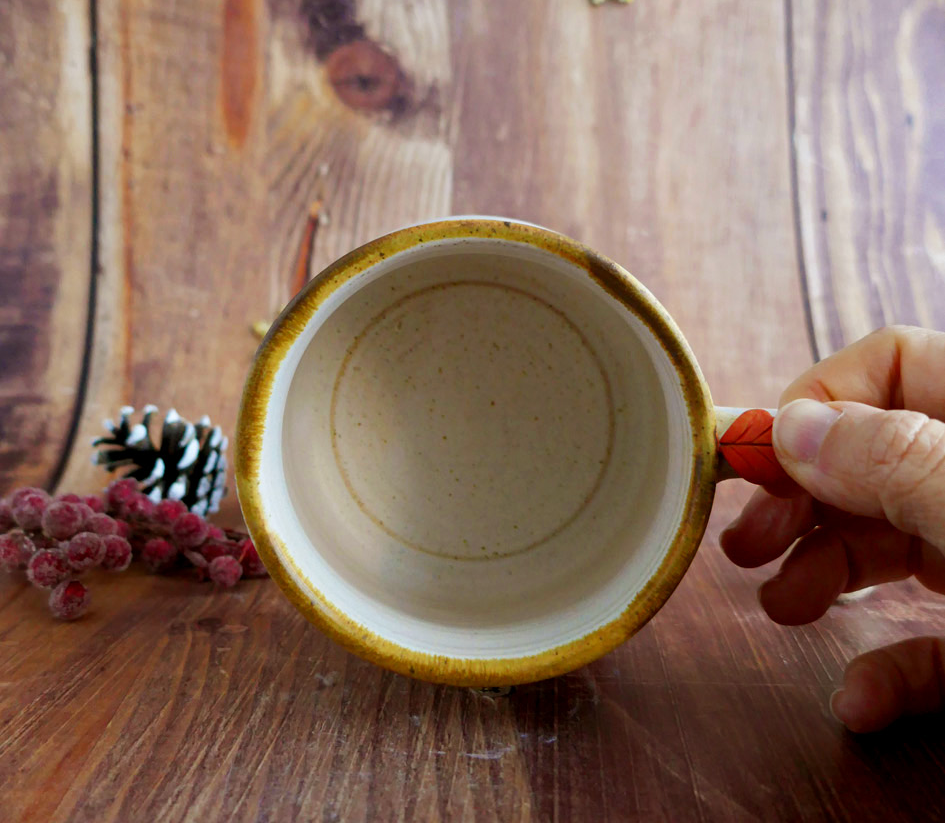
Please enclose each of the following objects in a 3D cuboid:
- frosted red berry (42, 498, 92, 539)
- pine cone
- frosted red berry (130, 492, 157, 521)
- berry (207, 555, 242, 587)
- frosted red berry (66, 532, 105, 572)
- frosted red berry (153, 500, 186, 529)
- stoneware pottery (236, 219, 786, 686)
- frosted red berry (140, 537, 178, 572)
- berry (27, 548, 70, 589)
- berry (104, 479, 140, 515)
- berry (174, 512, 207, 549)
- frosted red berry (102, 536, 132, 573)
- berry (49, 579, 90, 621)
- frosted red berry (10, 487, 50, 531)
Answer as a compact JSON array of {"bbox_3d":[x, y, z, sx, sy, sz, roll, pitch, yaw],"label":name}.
[{"bbox_3d":[-0.099,0.026,0.238,0.009,0.009,0.009,0,10,0],"label":"frosted red berry"},{"bbox_3d":[-0.101,0.016,0.318,0.042,0.038,0.038,0,10,0],"label":"pine cone"},{"bbox_3d":[-0.085,0.025,0.255,0.008,0.008,0.008,-1,10,0],"label":"frosted red berry"},{"bbox_3d":[-0.064,0.041,0.255,0.009,0.009,0.009,0,10,0],"label":"berry"},{"bbox_3d":[-0.093,0.034,0.236,0.009,0.009,0.009,0,10,0],"label":"frosted red berry"},{"bbox_3d":[-0.080,0.028,0.260,0.009,0.009,0.009,0,10,0],"label":"frosted red berry"},{"bbox_3d":[0.015,0.005,0.215,0.113,0.086,0.082,-1,5,0],"label":"stoneware pottery"},{"bbox_3d":[-0.082,0.037,0.257,0.009,0.009,0.009,0,10,0],"label":"frosted red berry"},{"bbox_3d":[-0.091,0.034,0.211,0.009,0.009,0.009,-1,10,0],"label":"berry"},{"bbox_3d":[-0.089,0.022,0.251,0.009,0.009,0.009,-1,10,0],"label":"berry"},{"bbox_3d":[-0.068,0.029,0.237,0.009,0.009,0.009,-1,10,0],"label":"berry"},{"bbox_3d":[-0.086,0.034,0.237,0.009,0.009,0.009,-1,10,0],"label":"frosted red berry"},{"bbox_3d":[-0.085,0.040,0.208,0.009,0.009,0.009,-1,10,0],"label":"berry"},{"bbox_3d":[-0.107,0.024,0.239,0.010,0.010,0.010,0,10,0],"label":"frosted red berry"}]

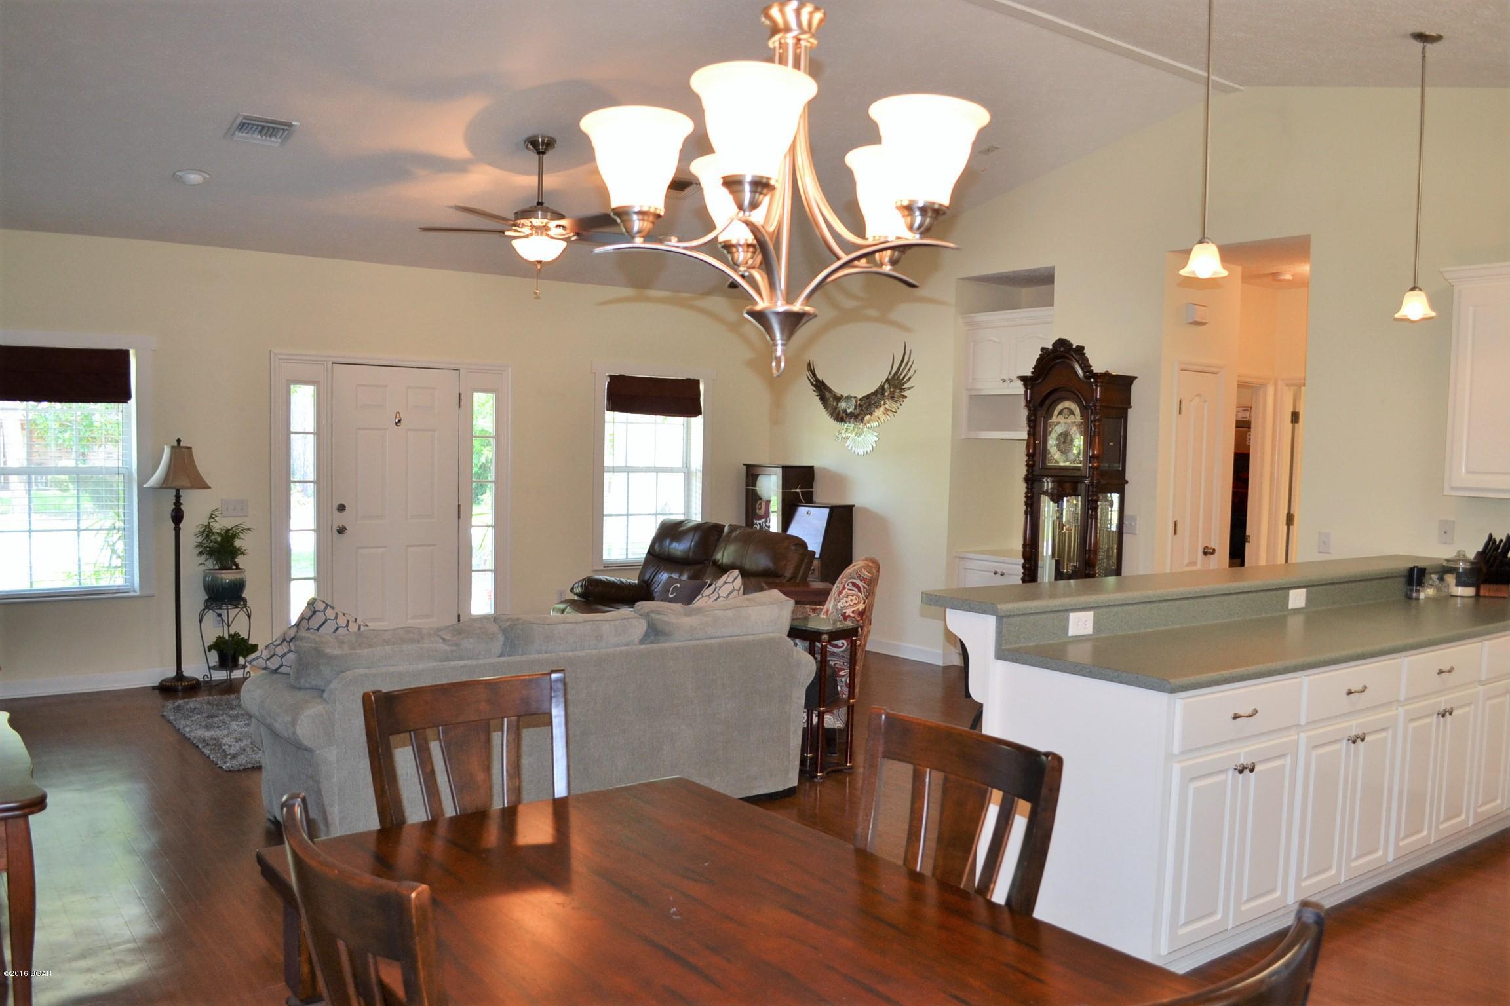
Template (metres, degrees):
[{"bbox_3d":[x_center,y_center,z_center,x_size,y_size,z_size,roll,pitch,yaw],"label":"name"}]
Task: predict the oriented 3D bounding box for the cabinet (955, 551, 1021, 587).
[{"bbox_3d":[1.939,0.791,8.066,0.600,0.850,0.870,-1,4,-36],"label":"cabinet"}]

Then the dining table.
[{"bbox_3d":[-0.136,1.093,2.013,1.030,0.760,1.420,-1,4,-40],"label":"dining table"}]

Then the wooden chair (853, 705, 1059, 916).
[{"bbox_3d":[0.237,1.002,2.375,0.570,1.000,0.500,-2,4,-43],"label":"wooden chair"}]

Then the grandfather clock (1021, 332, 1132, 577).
[{"bbox_3d":[1.962,0.134,7.034,0.370,2.280,0.630,-1,4,-36],"label":"grandfather clock"}]

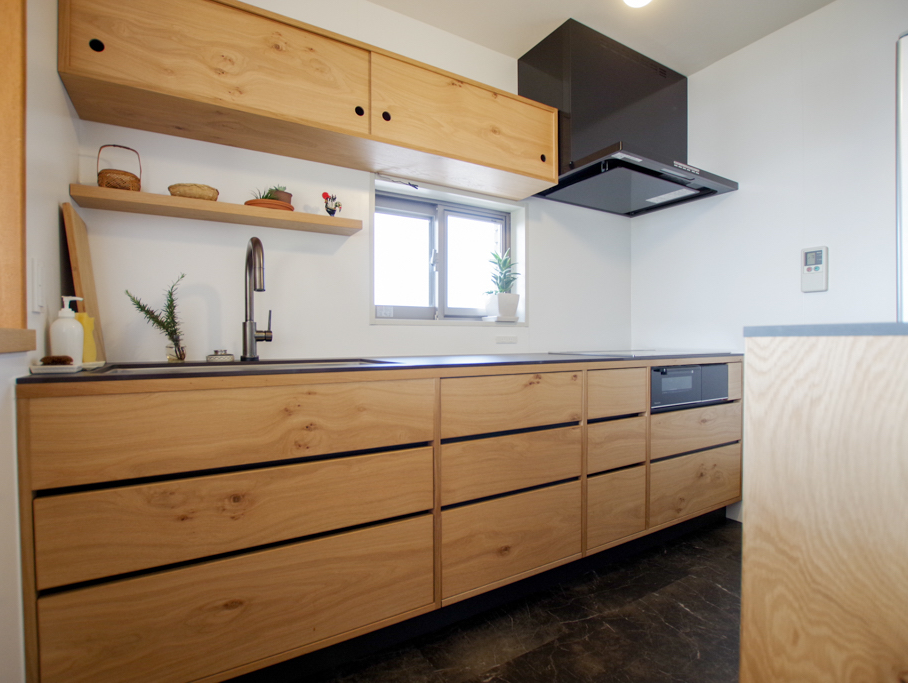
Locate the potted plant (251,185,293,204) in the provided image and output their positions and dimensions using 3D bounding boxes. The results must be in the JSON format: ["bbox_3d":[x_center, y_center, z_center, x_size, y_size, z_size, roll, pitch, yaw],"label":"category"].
[{"bbox_3d":[-0.679,-0.534,1.600,0.140,0.111,0.102,-1,2,-31],"label":"potted plant"}]

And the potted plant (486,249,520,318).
[{"bbox_3d":[0.285,-0.306,2.327,0.206,0.397,0.184,-1,2,-31],"label":"potted plant"}]

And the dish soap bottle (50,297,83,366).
[{"bbox_3d":[-0.955,-0.022,1.054,0.064,0.176,0.062,-1,2,-31],"label":"dish soap bottle"}]

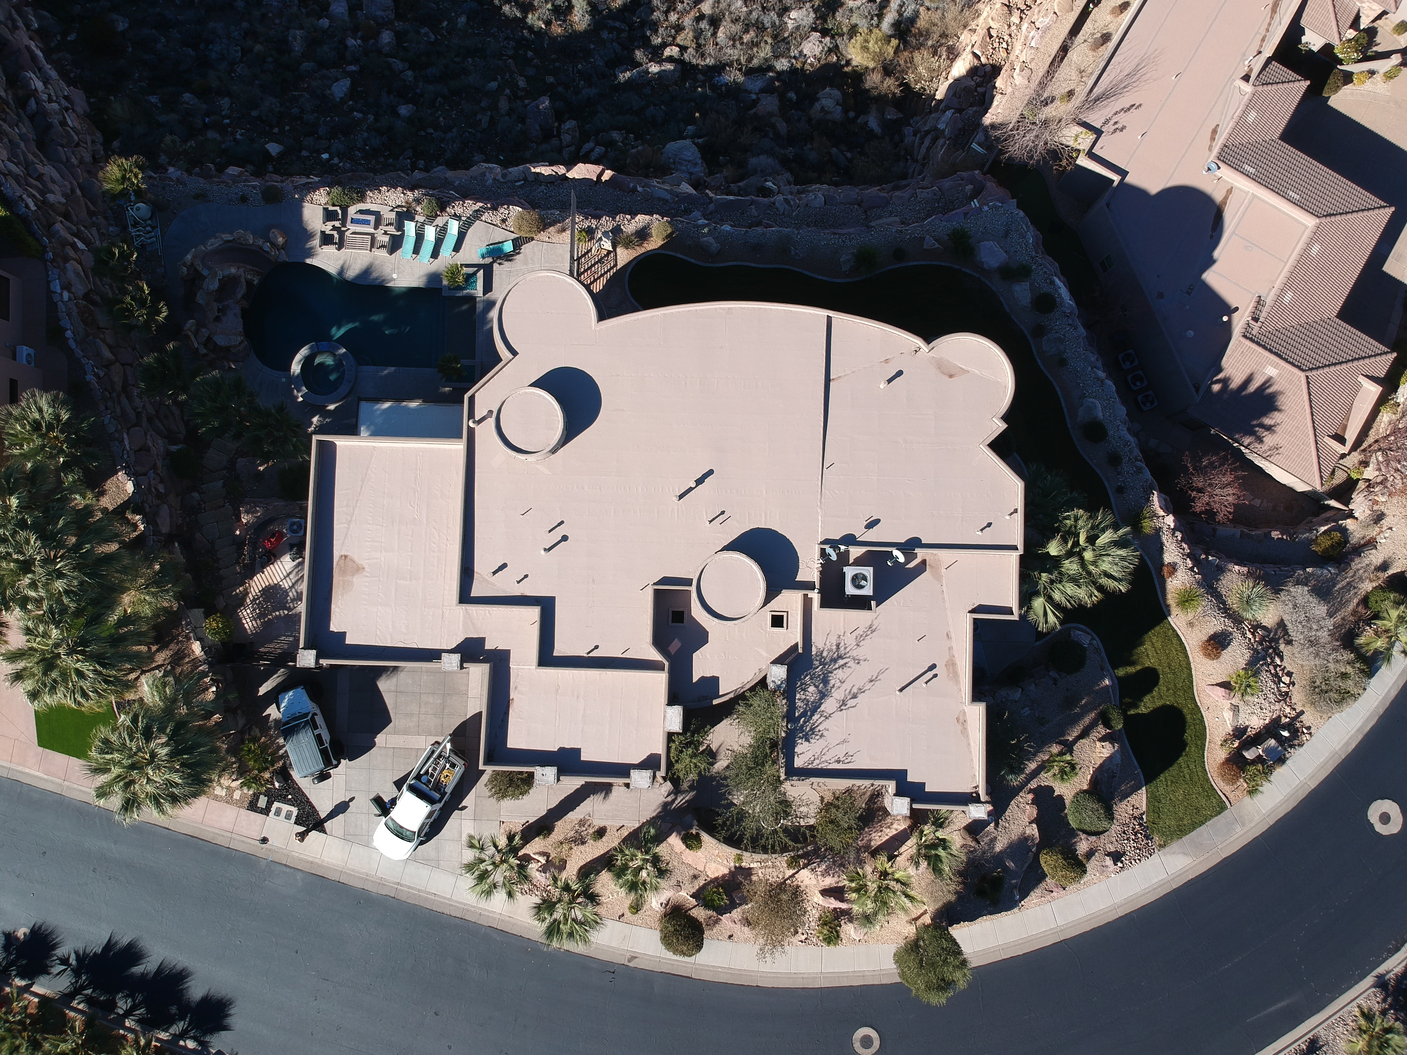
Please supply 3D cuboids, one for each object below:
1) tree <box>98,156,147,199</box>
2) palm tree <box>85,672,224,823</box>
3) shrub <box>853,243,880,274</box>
[{"bbox_3d":[-29.380,-17.710,52.050,2.160,3.000,2.100,0,86,0],"label":"tree"},{"bbox_3d":[-23.600,9.500,45.800,5.500,6.300,5.800,0,90,0],"label":"palm tree"},{"bbox_3d":[7.760,-12.800,48.300,1.250,1.000,1.350,0,90,0],"label":"shrub"}]

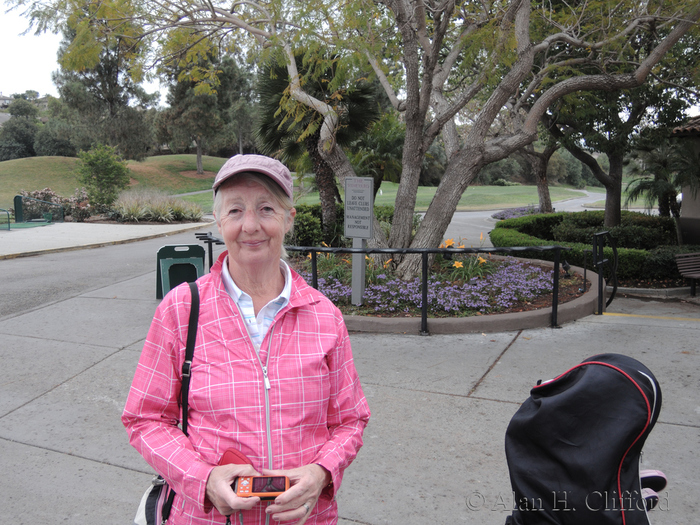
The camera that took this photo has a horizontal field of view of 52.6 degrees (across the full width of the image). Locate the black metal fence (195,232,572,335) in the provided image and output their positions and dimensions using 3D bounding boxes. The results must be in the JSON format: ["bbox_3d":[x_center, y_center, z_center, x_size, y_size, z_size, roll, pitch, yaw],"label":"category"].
[{"bbox_3d":[-0.138,0.207,7.884,4.825,0.874,1.467,3,7,29],"label":"black metal fence"}]

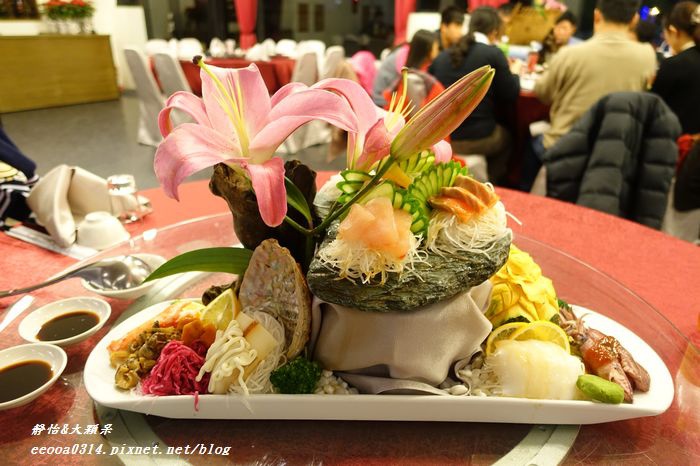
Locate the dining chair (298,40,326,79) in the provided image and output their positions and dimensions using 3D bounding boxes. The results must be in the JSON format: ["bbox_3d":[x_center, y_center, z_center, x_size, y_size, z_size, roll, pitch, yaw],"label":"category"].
[{"bbox_3d":[-0.660,-2.149,6.493,0.450,0.930,0.550,21,31,38],"label":"dining chair"}]

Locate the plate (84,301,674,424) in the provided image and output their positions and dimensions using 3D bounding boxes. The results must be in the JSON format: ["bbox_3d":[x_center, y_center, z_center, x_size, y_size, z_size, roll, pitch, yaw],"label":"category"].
[{"bbox_3d":[0.027,0.132,0.497,0.576,0.037,0.176,1,24,0],"label":"plate"}]

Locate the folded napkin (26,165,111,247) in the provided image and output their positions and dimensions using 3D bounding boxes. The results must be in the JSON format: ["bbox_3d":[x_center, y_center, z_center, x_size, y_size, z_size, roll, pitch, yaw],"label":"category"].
[{"bbox_3d":[-0.552,-0.058,0.933,0.145,0.125,0.110,-12,27,-27],"label":"folded napkin"}]

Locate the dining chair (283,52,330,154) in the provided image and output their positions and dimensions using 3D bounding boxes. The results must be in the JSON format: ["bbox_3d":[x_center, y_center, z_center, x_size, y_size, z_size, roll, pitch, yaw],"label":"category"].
[{"bbox_3d":[-0.586,-1.361,4.811,0.560,0.930,0.450,21,30,38],"label":"dining chair"}]

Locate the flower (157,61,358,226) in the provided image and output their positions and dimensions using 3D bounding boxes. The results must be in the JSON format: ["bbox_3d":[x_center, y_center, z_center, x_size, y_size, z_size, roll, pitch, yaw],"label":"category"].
[{"bbox_3d":[-0.082,-0.089,0.453,0.170,0.135,0.120,5,24,9],"label":"flower"}]

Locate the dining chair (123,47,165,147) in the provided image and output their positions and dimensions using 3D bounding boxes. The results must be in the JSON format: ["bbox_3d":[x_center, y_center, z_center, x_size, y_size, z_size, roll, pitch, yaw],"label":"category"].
[{"bbox_3d":[-1.906,-1.396,4.838,0.450,0.930,0.560,18,29,34],"label":"dining chair"}]

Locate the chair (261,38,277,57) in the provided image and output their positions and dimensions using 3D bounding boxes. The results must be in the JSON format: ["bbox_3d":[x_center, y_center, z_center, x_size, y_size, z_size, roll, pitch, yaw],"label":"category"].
[{"bbox_3d":[-1.276,-2.444,7.132,0.450,0.930,0.550,3,24,5],"label":"chair"}]

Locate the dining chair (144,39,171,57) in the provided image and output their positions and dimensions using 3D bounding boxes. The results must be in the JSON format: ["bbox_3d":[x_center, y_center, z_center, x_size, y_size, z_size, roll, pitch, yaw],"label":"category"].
[{"bbox_3d":[-2.838,-2.457,7.241,0.450,0.930,0.560,-19,31,-39],"label":"dining chair"}]

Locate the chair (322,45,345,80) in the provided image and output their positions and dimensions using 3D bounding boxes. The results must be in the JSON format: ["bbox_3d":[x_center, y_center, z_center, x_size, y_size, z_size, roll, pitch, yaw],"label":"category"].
[{"bbox_3d":[-0.406,-1.976,6.232,0.560,0.930,0.450,5,24,9],"label":"chair"}]

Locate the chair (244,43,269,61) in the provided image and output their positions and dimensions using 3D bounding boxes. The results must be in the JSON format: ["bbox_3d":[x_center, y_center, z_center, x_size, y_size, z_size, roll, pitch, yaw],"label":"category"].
[{"bbox_3d":[-1.456,-2.532,7.470,0.450,0.930,0.560,1,23,0],"label":"chair"}]

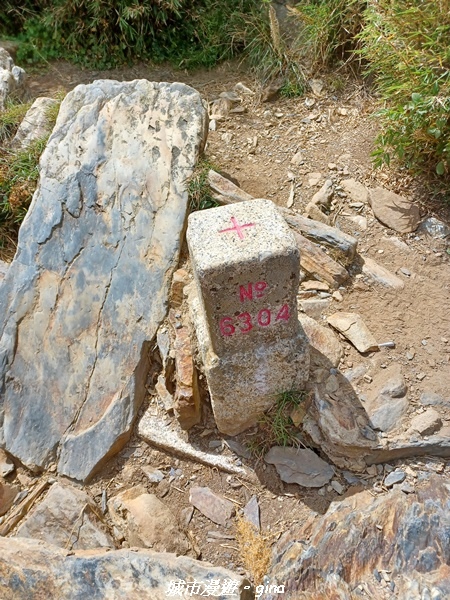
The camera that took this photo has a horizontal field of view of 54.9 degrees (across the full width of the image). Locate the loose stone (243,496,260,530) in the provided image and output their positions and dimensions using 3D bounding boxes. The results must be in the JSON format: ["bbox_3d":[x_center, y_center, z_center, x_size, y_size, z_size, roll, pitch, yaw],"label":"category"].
[{"bbox_3d":[0.048,0.383,0.777,0.026,0.012,0.056,-2,45,3],"label":"loose stone"}]

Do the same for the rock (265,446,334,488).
[{"bbox_3d":[0.141,0.318,0.826,0.126,0.020,0.075,15,49,20],"label":"rock"}]

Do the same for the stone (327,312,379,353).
[{"bbox_3d":[0.301,0.070,0.995,0.067,0.025,0.126,-26,49,-19],"label":"stone"}]

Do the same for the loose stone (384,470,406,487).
[{"bbox_3d":[0.307,0.323,0.782,0.043,0.012,0.017,-33,51,-25],"label":"loose stone"}]

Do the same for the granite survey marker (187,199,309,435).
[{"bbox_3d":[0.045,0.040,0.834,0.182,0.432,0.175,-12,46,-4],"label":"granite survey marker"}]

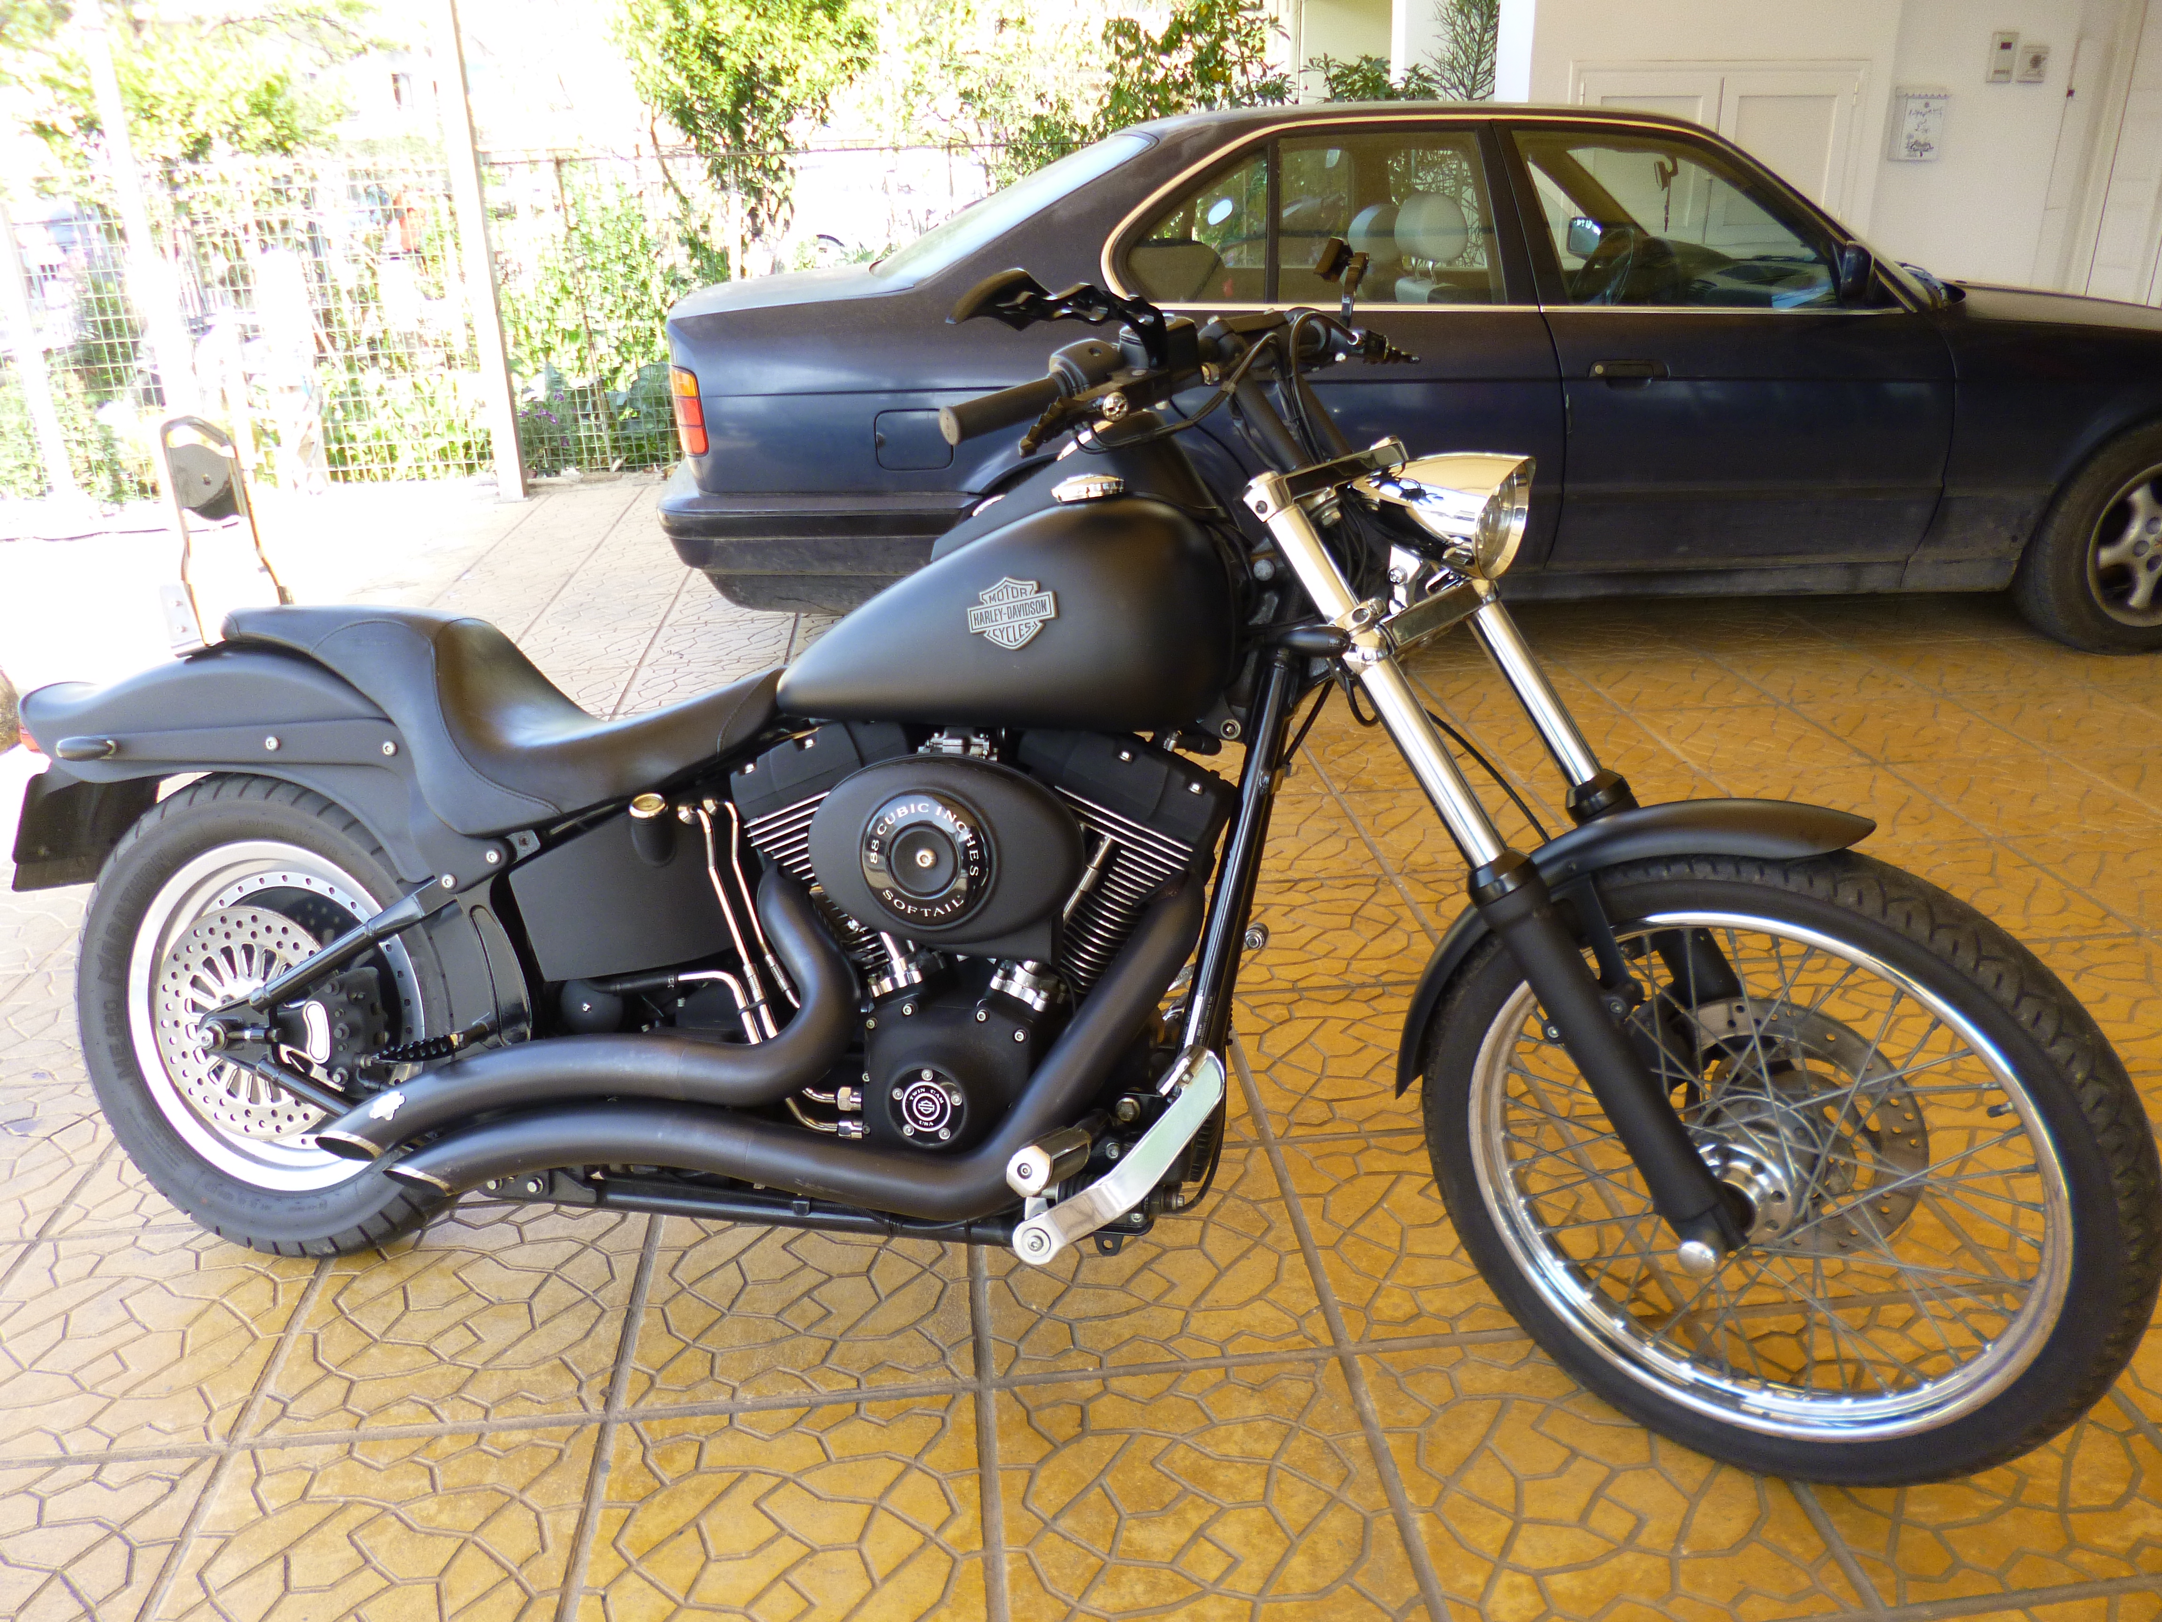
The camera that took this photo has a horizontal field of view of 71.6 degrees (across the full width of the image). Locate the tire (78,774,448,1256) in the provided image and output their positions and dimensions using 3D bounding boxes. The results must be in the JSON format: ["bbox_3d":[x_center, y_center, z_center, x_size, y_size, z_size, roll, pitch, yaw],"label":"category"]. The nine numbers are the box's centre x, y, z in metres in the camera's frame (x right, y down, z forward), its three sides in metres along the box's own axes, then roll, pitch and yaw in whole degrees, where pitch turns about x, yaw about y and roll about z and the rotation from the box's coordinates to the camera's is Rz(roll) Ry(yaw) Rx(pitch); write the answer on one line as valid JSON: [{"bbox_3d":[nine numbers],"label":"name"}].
[{"bbox_3d":[-0.994,0.254,1.918,0.645,0.645,0.165,4,5,14],"label":"tire"}]

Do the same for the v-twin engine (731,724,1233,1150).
[{"bbox_3d":[-0.122,0.158,1.640,0.550,0.510,0.380,4,5,14],"label":"v-twin engine"}]

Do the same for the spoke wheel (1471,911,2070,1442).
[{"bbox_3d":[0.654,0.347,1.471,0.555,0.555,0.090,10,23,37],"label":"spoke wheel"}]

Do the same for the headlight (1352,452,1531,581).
[{"bbox_3d":[0.355,-0.295,1.476,0.190,0.125,0.125,15,26,36],"label":"headlight"}]

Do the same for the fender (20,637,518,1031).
[{"bbox_3d":[-1.026,0.012,1.910,0.820,0.450,0.220,4,5,14],"label":"fender"}]

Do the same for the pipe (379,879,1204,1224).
[{"bbox_3d":[-0.321,0.235,1.566,0.880,0.400,0.170,4,5,14],"label":"pipe"}]

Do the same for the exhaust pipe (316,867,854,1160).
[{"bbox_3d":[-0.540,0.220,1.615,0.630,0.350,0.160,4,5,14],"label":"exhaust pipe"}]

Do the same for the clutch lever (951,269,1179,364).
[{"bbox_3d":[-0.020,-0.439,1.328,0.210,0.085,0.060,-5,16,-32],"label":"clutch lever"}]

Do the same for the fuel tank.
[{"bbox_3d":[-0.067,-0.217,1.653,0.530,0.250,0.360,4,5,14],"label":"fuel tank"}]

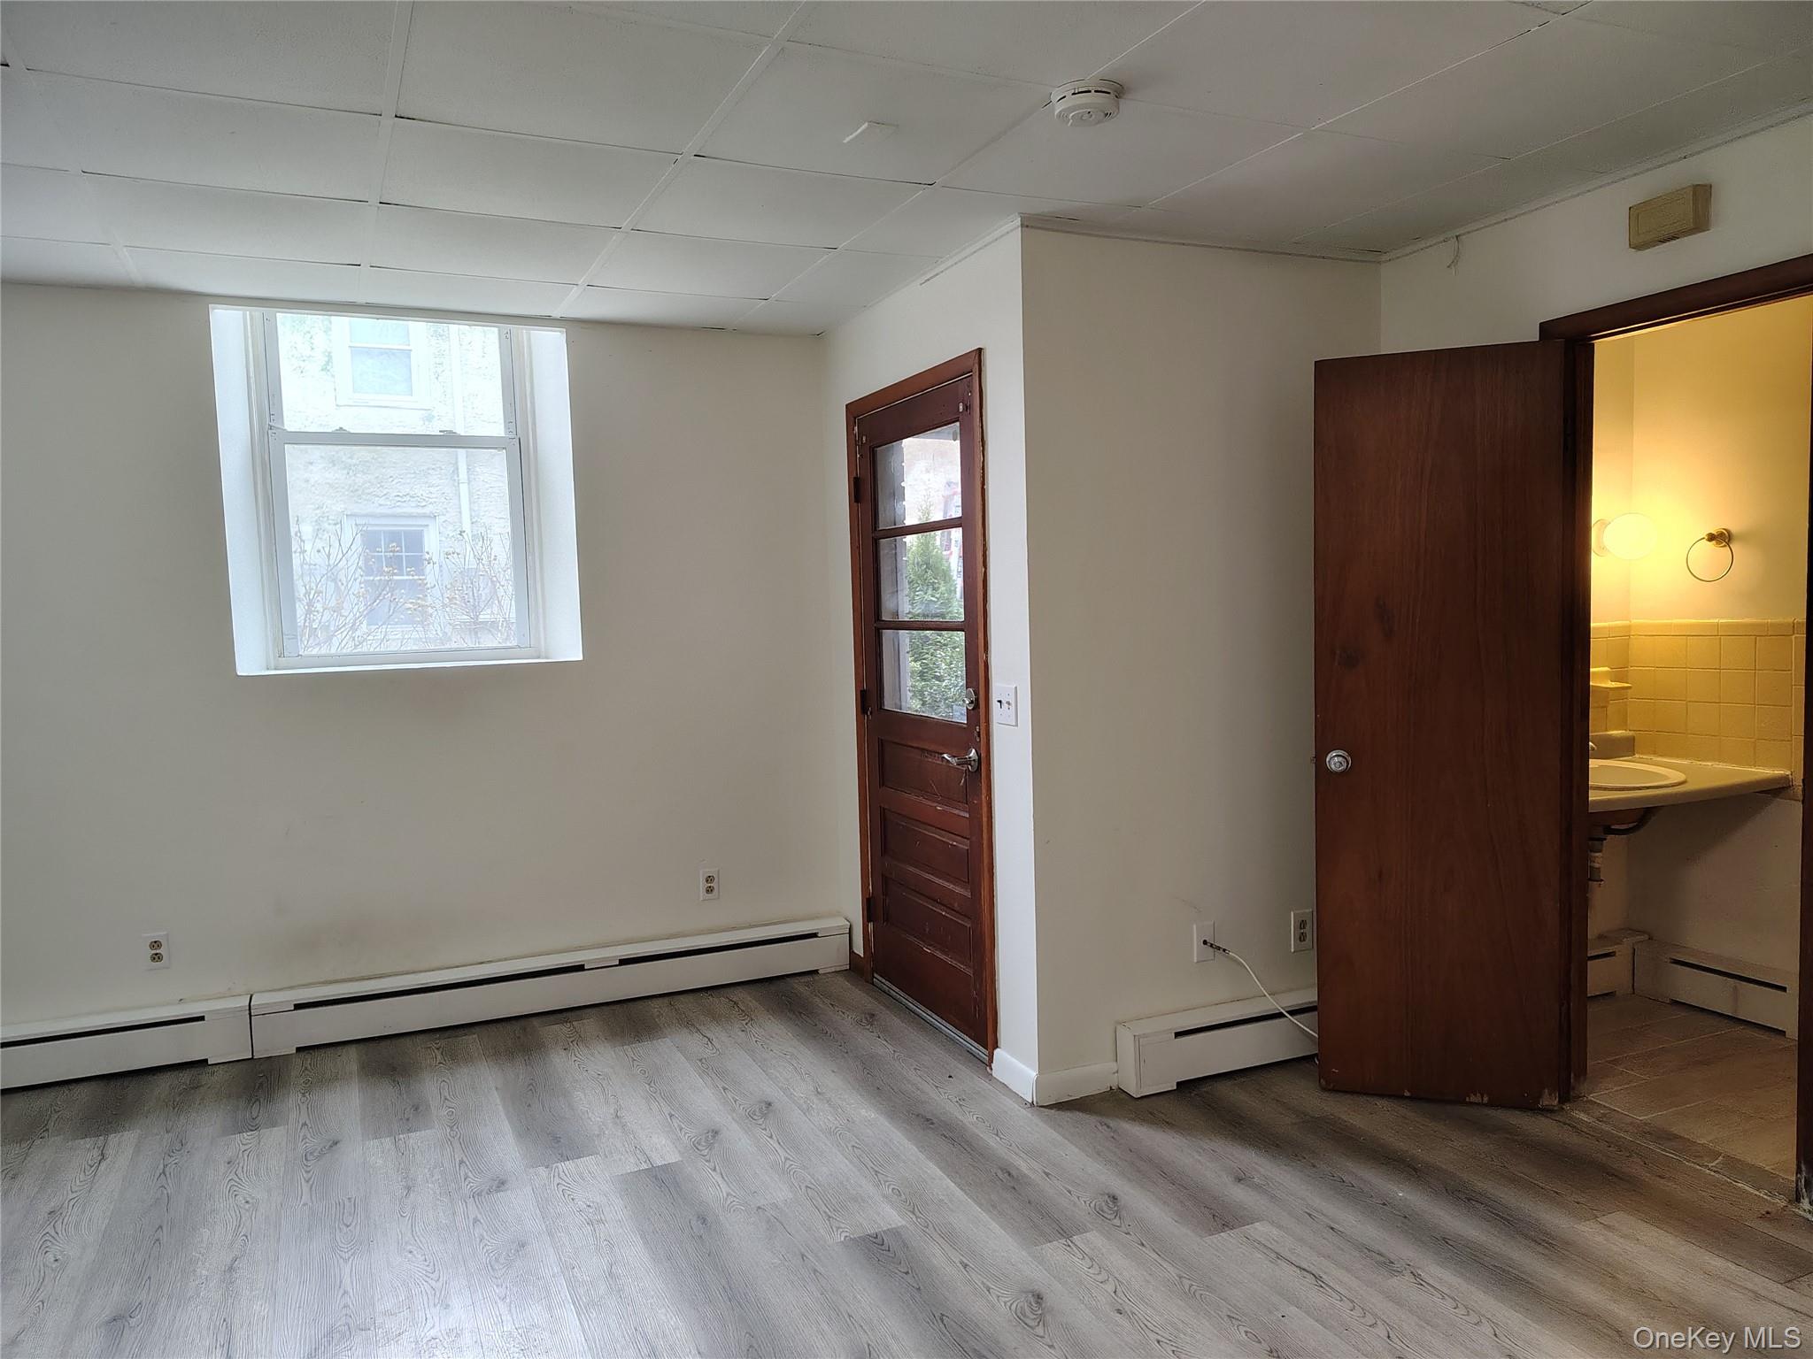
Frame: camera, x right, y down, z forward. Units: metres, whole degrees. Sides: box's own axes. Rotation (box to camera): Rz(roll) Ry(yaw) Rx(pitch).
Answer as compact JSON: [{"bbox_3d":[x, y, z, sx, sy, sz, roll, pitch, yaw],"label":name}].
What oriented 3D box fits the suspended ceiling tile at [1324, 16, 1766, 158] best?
[{"bbox_3d":[1.288,-1.212,2.595,0.603,0.018,0.600,-3,4,-25],"label":"suspended ceiling tile"}]

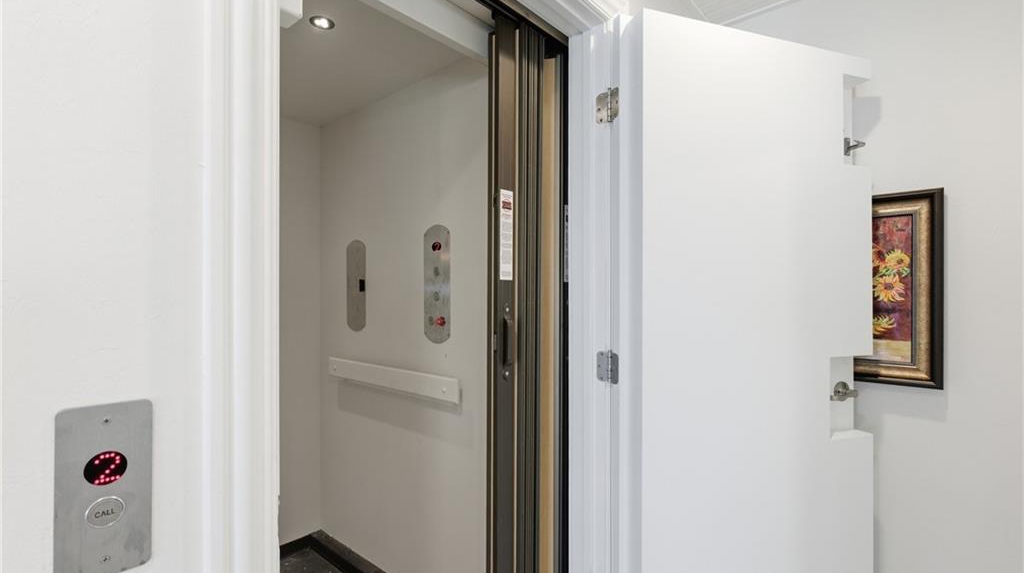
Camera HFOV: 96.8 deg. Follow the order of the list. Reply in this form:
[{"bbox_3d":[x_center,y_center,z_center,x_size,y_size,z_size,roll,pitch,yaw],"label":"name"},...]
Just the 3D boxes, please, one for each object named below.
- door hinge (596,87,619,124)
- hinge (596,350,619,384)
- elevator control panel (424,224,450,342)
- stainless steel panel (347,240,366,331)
[{"bbox_3d":[0.287,-0.526,1.338,0.017,0.091,0.086,1,-1,-33],"label":"door hinge"},{"bbox_3d":[0.285,0.237,1.331,0.017,0.091,0.086,1,-1,-33],"label":"hinge"},{"bbox_3d":[-0.295,-0.008,1.780,0.154,0.466,0.014,0,-1,39],"label":"elevator control panel"},{"bbox_3d":[-0.736,-0.004,2.141,0.164,0.430,0.008,0,-1,39],"label":"stainless steel panel"}]

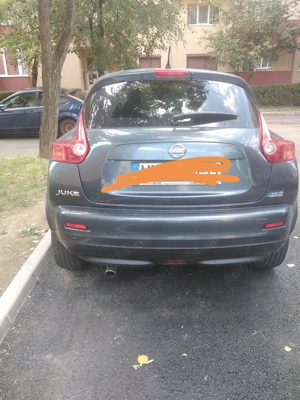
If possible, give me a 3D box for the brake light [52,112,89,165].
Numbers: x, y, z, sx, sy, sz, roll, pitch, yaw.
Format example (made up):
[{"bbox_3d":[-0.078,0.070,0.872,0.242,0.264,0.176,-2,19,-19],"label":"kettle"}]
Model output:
[{"bbox_3d":[-0.484,-0.397,1.881,0.270,0.310,0.300,0,17,0],"label":"brake light"}]

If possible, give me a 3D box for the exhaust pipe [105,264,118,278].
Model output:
[{"bbox_3d":[-0.257,0.463,2.007,0.068,0.068,0.130,0,17,0],"label":"exhaust pipe"}]

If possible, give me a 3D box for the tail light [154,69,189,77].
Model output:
[{"bbox_3d":[0.143,-0.821,1.954,0.235,0.045,0.050,0,17,0],"label":"tail light"}]

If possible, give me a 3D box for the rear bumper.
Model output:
[{"bbox_3d":[0.155,0.206,1.899,1.600,0.390,0.360,0,17,0],"label":"rear bumper"}]

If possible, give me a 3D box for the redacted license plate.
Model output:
[{"bbox_3d":[0.155,-0.154,1.741,0.525,0.120,0.020,0,11,0],"label":"redacted license plate"}]

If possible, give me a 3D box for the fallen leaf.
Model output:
[{"bbox_3d":[-0.034,0.843,1.585,0.055,0.012,0.065,0,17,0],"label":"fallen leaf"}]

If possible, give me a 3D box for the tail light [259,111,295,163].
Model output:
[{"bbox_3d":[0.786,-0.406,1.887,0.270,0.310,0.300,0,17,0],"label":"tail light"}]

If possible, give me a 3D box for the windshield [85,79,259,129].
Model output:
[{"bbox_3d":[0.149,-0.615,1.933,1.120,0.420,0.100,0,-23,0],"label":"windshield"}]

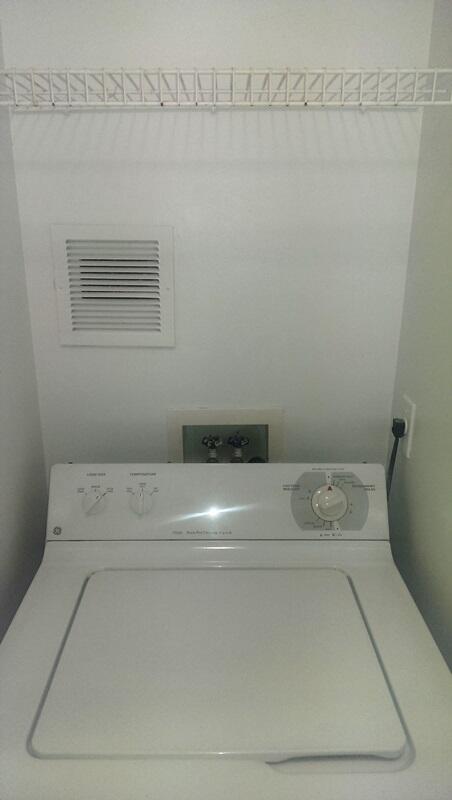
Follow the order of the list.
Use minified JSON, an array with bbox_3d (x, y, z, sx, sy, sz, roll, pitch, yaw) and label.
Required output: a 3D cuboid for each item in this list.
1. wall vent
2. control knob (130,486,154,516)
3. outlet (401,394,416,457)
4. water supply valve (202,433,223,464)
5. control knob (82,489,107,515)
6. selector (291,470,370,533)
[{"bbox_3d":[-0.230,-0.231,1.233,0.248,0.248,0.014,0,18,-1],"label":"wall vent"},{"bbox_3d":[-0.169,0.205,1.191,0.050,0.056,0.024,0,-6,-1],"label":"control knob"},{"bbox_3d":[0.372,0.054,1.228,0.008,0.115,0.071,0,18,-1],"label":"outlet"},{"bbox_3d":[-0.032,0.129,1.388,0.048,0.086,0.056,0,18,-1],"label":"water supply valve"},{"bbox_3d":[-0.263,0.204,1.190,0.048,0.052,0.024,0,-6,-1],"label":"control knob"},{"bbox_3d":[0.212,0.204,1.191,0.159,0.119,0.034,0,-6,-1],"label":"selector"}]

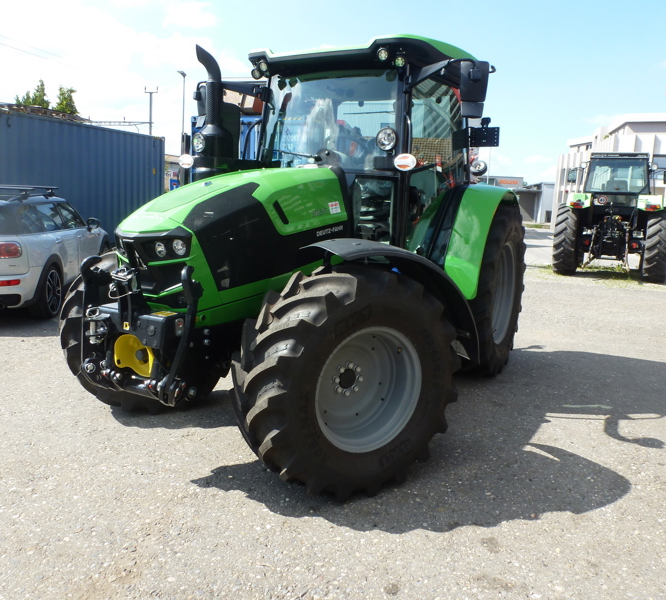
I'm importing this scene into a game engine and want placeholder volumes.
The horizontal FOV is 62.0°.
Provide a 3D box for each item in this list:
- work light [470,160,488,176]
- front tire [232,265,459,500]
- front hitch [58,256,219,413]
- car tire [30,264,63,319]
[{"bbox_3d":[1.259,-1.138,4.800,0.145,0.140,0.100,9,-10,34],"label":"work light"},{"bbox_3d":[0.093,0.434,3.060,1.210,1.200,0.470,-3,10,-31],"label":"front tire"},{"bbox_3d":[-0.972,0.141,2.988,0.870,0.700,0.450,9,11,34],"label":"front hitch"},{"bbox_3d":[-3.401,-0.095,6.550,0.225,0.635,0.640,2,9,-7],"label":"car tire"}]

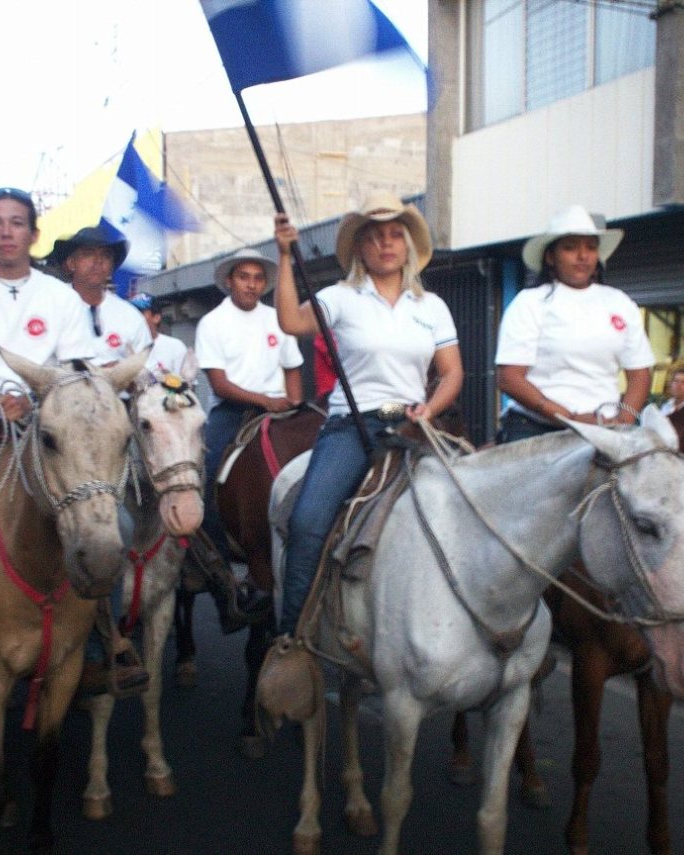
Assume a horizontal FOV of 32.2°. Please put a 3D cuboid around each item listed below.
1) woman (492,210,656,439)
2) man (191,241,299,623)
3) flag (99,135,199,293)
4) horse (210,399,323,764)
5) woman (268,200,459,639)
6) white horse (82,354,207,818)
[{"bbox_3d":[0.815,0.014,4.050,0.700,1.540,0.620,0,2,-15],"label":"woman"},{"bbox_3d":[-0.425,0.064,5.450,0.700,1.750,0.650,-1,2,-22],"label":"man"},{"bbox_3d":[-1.202,-1.317,7.400,0.750,1.120,0.400,0,2,-15],"label":"flag"},{"bbox_3d":[-0.362,0.544,5.423,0.560,1.720,2.150,-1,2,-33],"label":"horse"},{"bbox_3d":[0.107,0.051,3.800,0.700,1.600,0.650,-1,2,-20],"label":"woman"},{"bbox_3d":[-1.032,0.549,5.003,0.560,1.740,2.150,-1,2,-26],"label":"white horse"}]

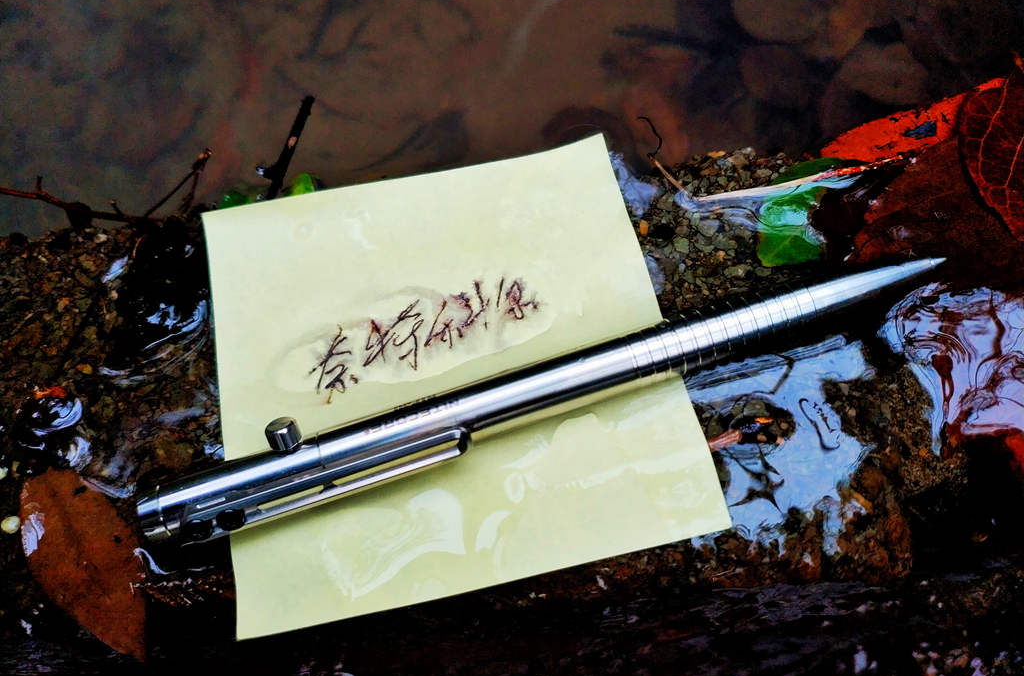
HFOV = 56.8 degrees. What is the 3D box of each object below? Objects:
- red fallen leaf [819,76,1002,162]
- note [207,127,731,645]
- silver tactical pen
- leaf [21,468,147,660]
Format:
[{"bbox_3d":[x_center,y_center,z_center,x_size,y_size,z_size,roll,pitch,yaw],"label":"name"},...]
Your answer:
[{"bbox_3d":[0.077,-0.040,0.175,0.043,0.005,0.014,-24,66,-9],"label":"red fallen leaf"},{"bbox_3d":[-0.012,0.003,0.158,0.076,0.002,0.076,-12,65,-3],"label":"note"},{"bbox_3d":[0.008,0.006,0.150,0.137,0.011,0.013,-17,65,-6],"label":"silver tactical pen"},{"bbox_3d":[-0.067,0.035,0.148,0.015,0.003,0.038,-35,68,-13],"label":"leaf"}]

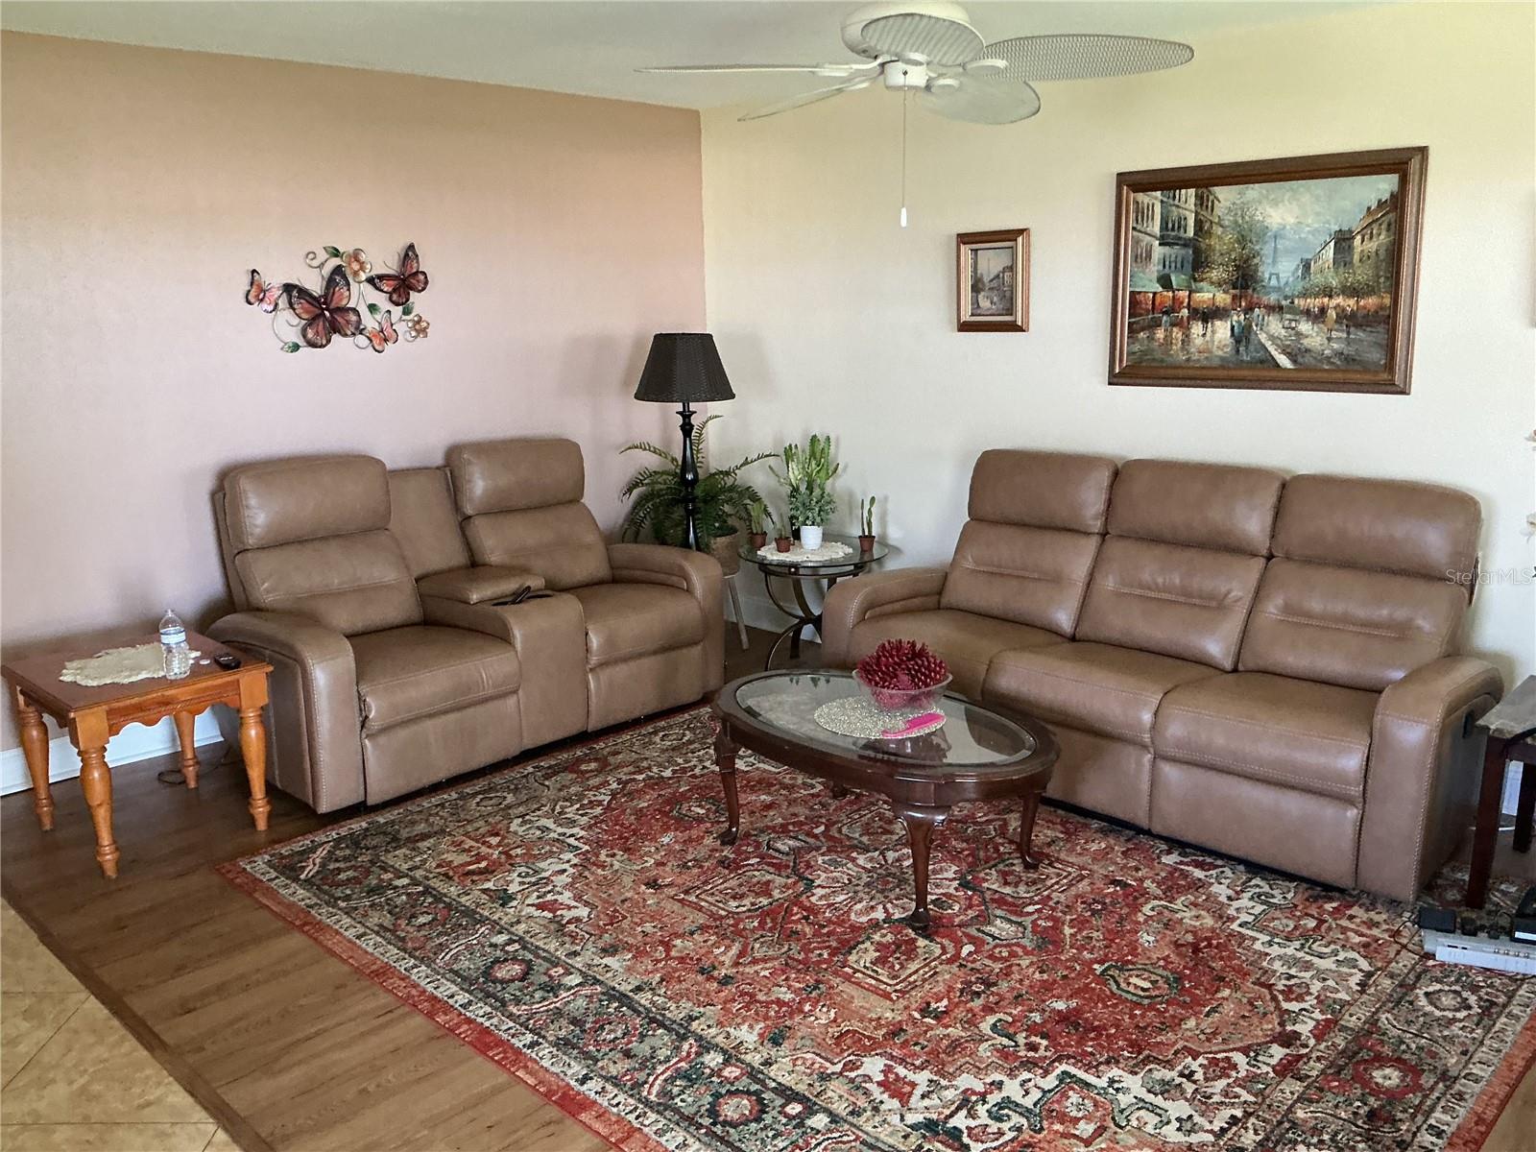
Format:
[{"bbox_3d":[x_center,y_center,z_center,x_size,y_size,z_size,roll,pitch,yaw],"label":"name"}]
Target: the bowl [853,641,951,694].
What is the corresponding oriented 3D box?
[{"bbox_3d":[0.397,0.284,3.737,0.290,0.180,0.290,-1,12,0],"label":"bowl"}]

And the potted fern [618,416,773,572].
[{"bbox_3d":[-0.314,-0.360,5.882,0.700,0.720,0.720,-1,12,0],"label":"potted fern"}]

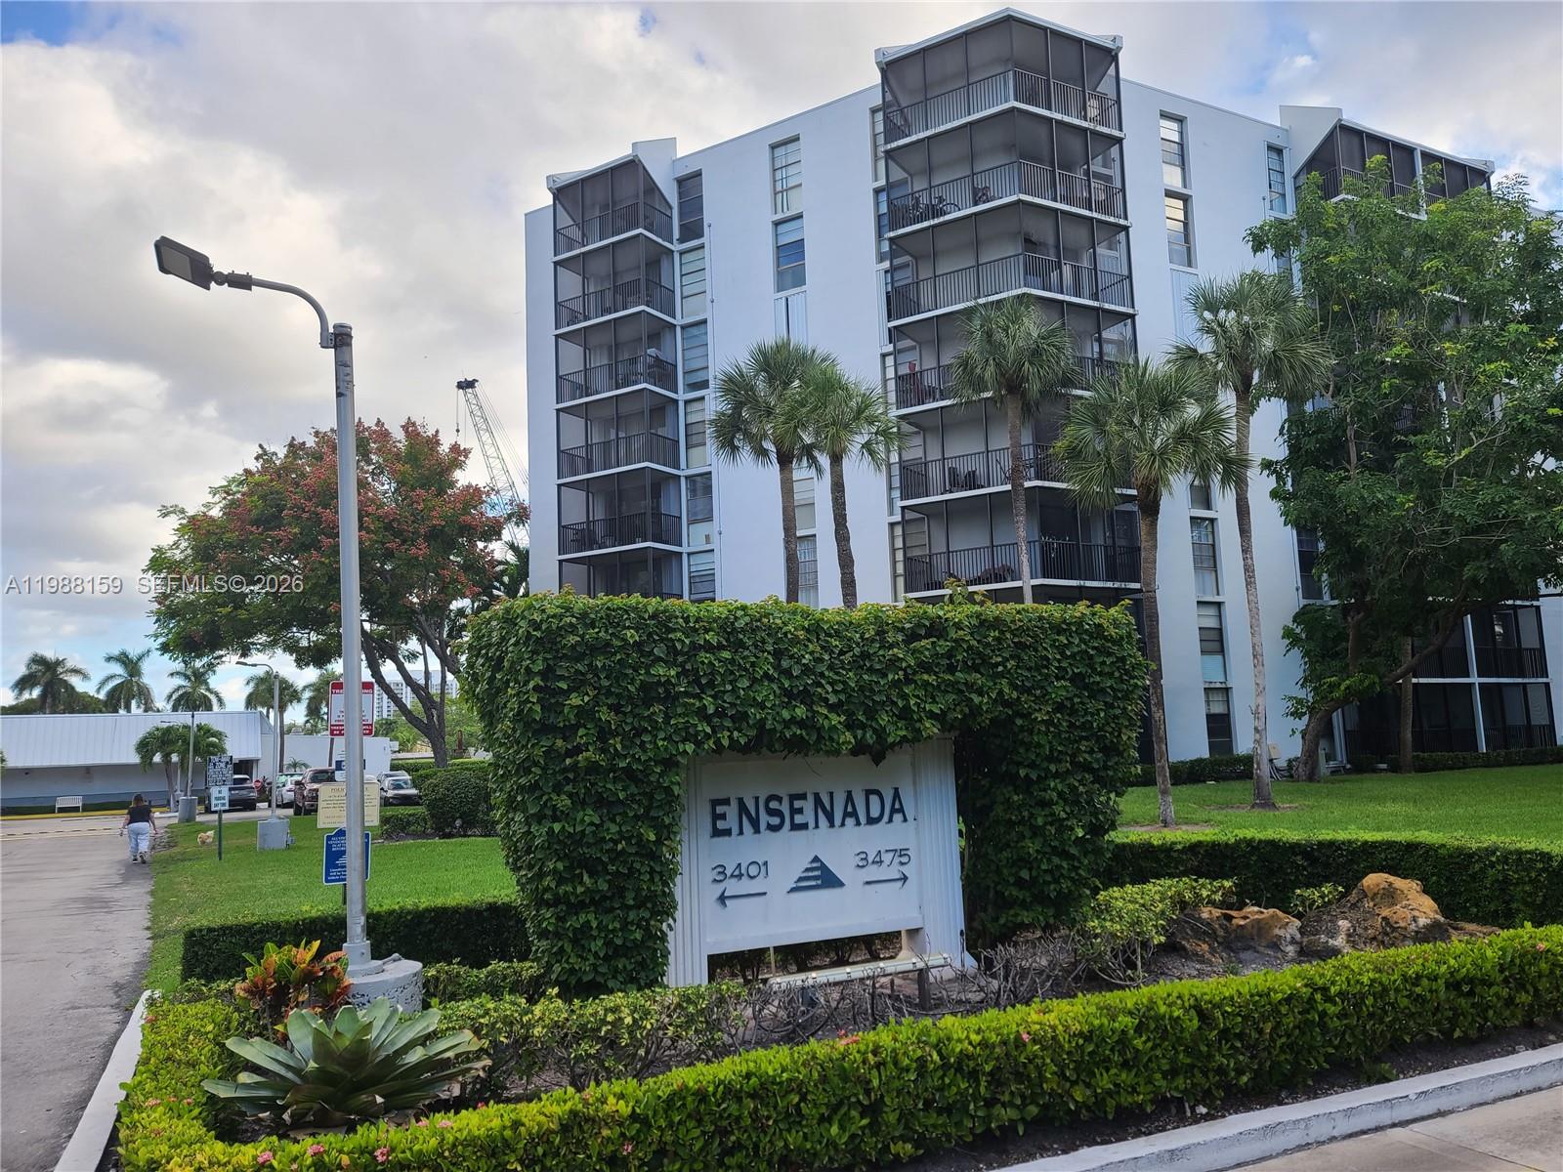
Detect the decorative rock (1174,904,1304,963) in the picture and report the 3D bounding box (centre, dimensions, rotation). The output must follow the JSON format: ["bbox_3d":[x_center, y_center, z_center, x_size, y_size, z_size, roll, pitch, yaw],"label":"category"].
[{"bbox_3d":[3.079,2.343,7.600,0.780,0.360,0.550,-5,-8,21],"label":"decorative rock"}]

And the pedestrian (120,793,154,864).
[{"bbox_3d":[-15.021,5.665,26.406,0.660,1.630,0.480,2,-8,-28],"label":"pedestrian"}]

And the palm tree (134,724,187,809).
[{"bbox_3d":[-30.075,8.773,54.541,2.450,4.216,2.450,2,-9,-29],"label":"palm tree"}]

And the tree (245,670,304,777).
[{"bbox_3d":[-31.313,9.062,70.003,3.600,7.590,3.600,-2,-7,0],"label":"tree"}]

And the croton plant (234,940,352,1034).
[{"bbox_3d":[-2.852,2.376,6.600,0.660,0.559,0.620,-2,-7,0],"label":"croton plant"}]

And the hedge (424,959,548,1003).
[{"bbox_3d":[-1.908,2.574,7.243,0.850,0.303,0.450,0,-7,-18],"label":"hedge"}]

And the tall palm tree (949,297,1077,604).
[{"bbox_3d":[6.006,-1.057,27.804,3.150,12.674,3.150,-4,-8,12],"label":"tall palm tree"}]

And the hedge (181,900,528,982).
[{"bbox_3d":[-3.173,2.737,8.839,2.616,0.410,0.560,1,-8,-22],"label":"hedge"}]

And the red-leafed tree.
[{"bbox_3d":[-14.634,0.908,37.016,12.000,12.754,11.000,-2,-7,0],"label":"red-leafed tree"}]

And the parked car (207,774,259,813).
[{"bbox_3d":[-26.531,9.943,54.602,1.870,1.670,4.600,1,-8,-21],"label":"parked car"}]

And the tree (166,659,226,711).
[{"bbox_3d":[-48.135,11.371,92.572,4.700,10.631,4.700,2,-8,-27],"label":"tree"}]

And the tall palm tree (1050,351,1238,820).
[{"bbox_3d":[6.792,-0.020,20.713,3.400,8.648,3.400,-2,-7,0],"label":"tall palm tree"}]

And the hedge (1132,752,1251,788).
[{"bbox_3d":[11.392,5.451,32.816,5.206,0.850,0.800,2,-8,-27],"label":"hedge"}]

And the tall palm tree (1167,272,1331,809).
[{"bbox_3d":[10.368,-1.248,24.049,3.400,11.638,3.400,-5,-8,23],"label":"tall palm tree"}]

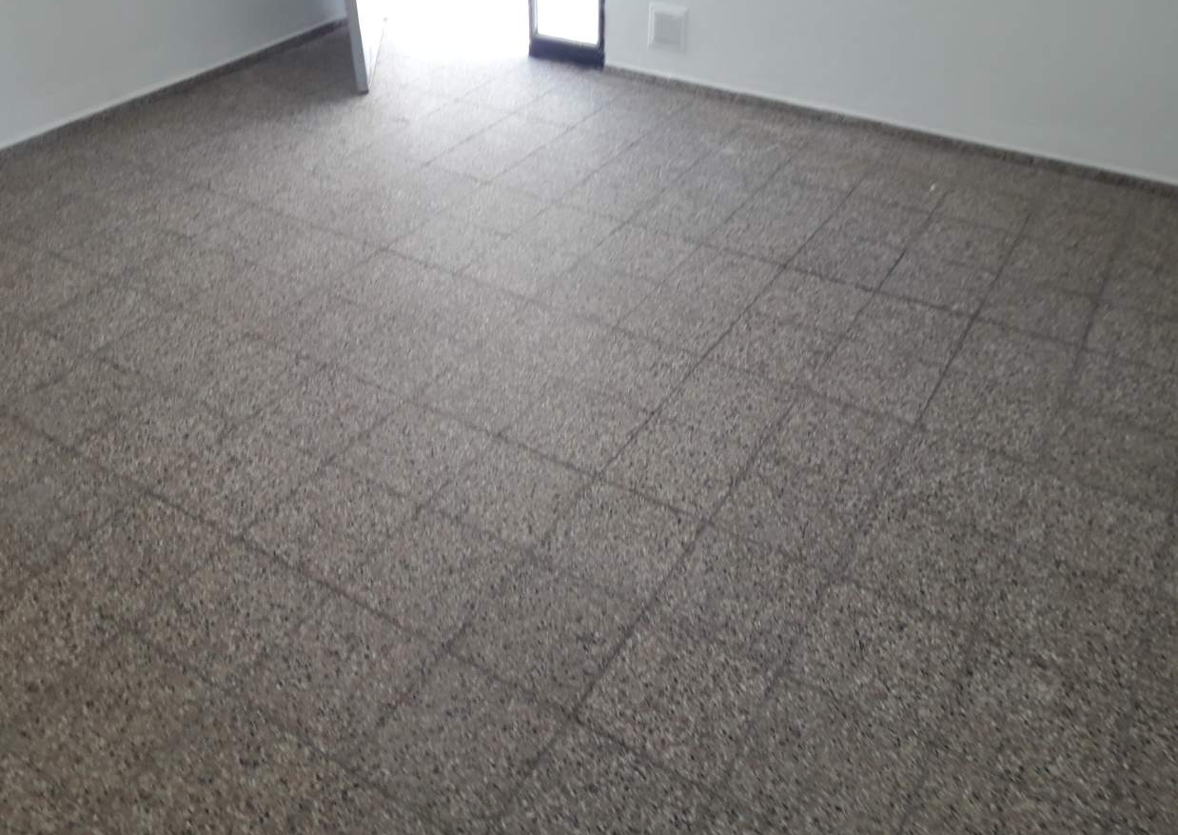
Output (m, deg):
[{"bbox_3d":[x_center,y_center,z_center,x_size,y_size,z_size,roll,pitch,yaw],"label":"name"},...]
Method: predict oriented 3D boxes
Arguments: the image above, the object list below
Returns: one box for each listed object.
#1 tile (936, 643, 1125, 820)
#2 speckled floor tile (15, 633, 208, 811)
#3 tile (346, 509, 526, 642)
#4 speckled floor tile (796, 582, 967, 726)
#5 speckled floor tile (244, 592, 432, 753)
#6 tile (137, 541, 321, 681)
[{"bbox_3d":[0.842,0.579,1.813,0.295,0.020,0.295,21,43,24],"label":"tile"},{"bbox_3d":[-0.902,0.569,1.815,0.298,0.020,0.298,21,43,24],"label":"speckled floor tile"},{"bbox_3d":[-0.333,0.345,2.112,0.295,0.020,0.295,21,43,24],"label":"tile"},{"bbox_3d":[0.591,0.474,1.931,0.298,0.020,0.298,21,43,24],"label":"speckled floor tile"},{"bbox_3d":[-0.490,0.505,1.894,0.298,0.020,0.298,21,43,24],"label":"speckled floor tile"},{"bbox_3d":[-0.747,0.409,2.016,0.298,0.020,0.298,21,43,24],"label":"tile"}]

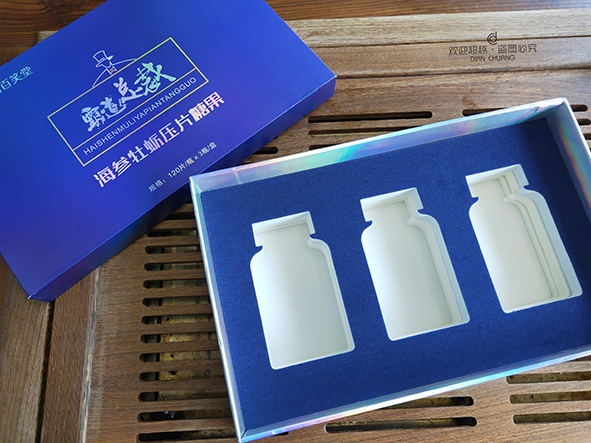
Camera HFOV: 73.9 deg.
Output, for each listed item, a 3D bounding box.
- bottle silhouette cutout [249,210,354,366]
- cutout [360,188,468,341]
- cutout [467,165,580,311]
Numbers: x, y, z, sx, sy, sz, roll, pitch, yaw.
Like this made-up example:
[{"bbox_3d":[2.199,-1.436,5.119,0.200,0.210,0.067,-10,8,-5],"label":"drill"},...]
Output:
[{"bbox_3d":[0.001,0.050,0.296,0.059,0.033,0.103,-13,76,-3],"label":"bottle silhouette cutout"},{"bbox_3d":[0.082,0.032,0.300,0.059,0.033,0.103,-13,76,-3],"label":"cutout"},{"bbox_3d":[0.163,0.014,0.304,0.059,0.033,0.103,-13,76,-3],"label":"cutout"}]

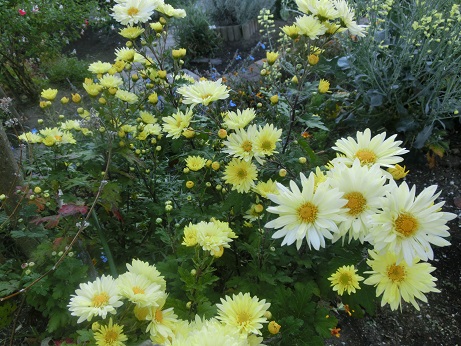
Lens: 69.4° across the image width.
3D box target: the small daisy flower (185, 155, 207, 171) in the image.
[{"bbox_3d":[-0.067,-0.020,0.640,0.042,0.022,0.040,5,50,8],"label":"small daisy flower"}]

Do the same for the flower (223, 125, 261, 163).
[{"bbox_3d":[0.017,-0.044,0.520,0.058,0.022,0.056,-3,70,-4],"label":"flower"}]

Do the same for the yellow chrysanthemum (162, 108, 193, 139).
[{"bbox_3d":[-0.099,-0.092,0.620,0.058,0.028,0.060,28,86,37],"label":"yellow chrysanthemum"}]

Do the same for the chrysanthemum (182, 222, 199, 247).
[{"bbox_3d":[-0.061,0.096,0.520,0.034,0.024,0.037,24,72,33],"label":"chrysanthemum"}]

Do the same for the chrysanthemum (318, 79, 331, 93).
[{"bbox_3d":[0.181,-0.168,0.640,0.023,0.025,0.023,0,26,0],"label":"chrysanthemum"}]

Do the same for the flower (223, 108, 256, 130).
[{"bbox_3d":[0.017,-0.100,0.620,0.064,0.030,0.060,-16,25,7],"label":"flower"}]

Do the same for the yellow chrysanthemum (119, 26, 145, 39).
[{"bbox_3d":[-0.184,-0.262,0.620,0.048,0.022,0.046,2,22,-1],"label":"yellow chrysanthemum"}]

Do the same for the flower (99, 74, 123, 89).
[{"bbox_3d":[-0.244,-0.187,0.680,0.049,0.021,0.049,0,35,0],"label":"flower"}]

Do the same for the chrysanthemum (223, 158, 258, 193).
[{"bbox_3d":[0.015,0.004,0.500,0.052,0.052,0.021,0,-12,0],"label":"chrysanthemum"}]

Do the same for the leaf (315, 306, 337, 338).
[{"bbox_3d":[0.151,0.238,0.530,0.037,0.018,0.055,8,53,-1],"label":"leaf"}]

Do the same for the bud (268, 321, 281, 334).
[{"bbox_3d":[0.055,0.190,0.410,0.015,0.016,0.015,7,37,0],"label":"bud"}]

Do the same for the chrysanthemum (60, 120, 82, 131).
[{"bbox_3d":[-0.346,-0.103,0.720,0.043,0.018,0.043,0,35,0],"label":"chrysanthemum"}]

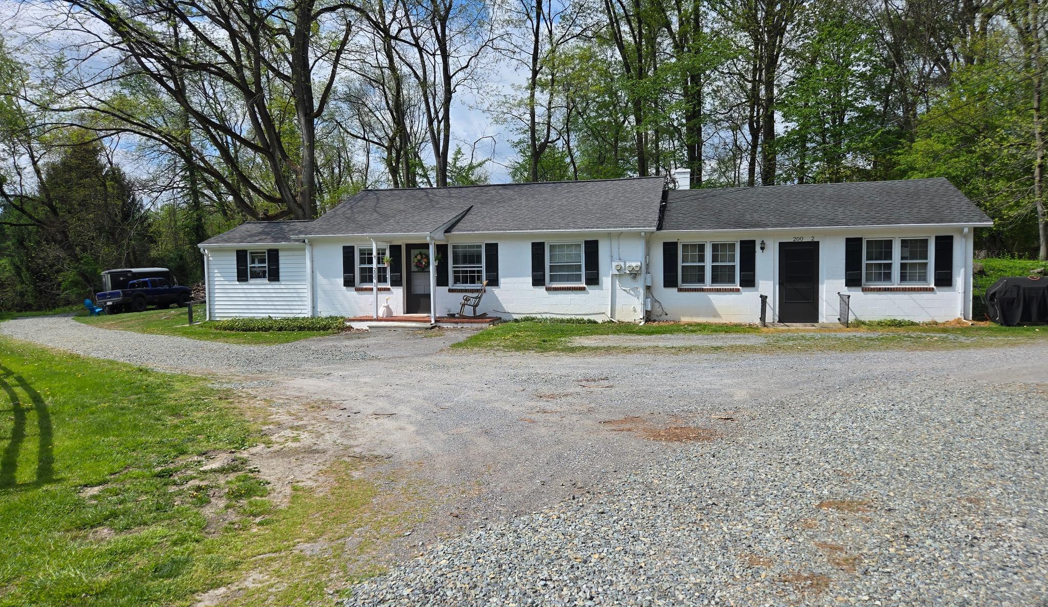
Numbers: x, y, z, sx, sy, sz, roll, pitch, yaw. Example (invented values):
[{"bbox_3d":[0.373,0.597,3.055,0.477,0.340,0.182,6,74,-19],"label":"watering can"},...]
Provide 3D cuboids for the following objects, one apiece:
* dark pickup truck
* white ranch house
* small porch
[{"bbox_3d":[-20.840,-0.491,38.566,1.860,1.790,5.180,-2,3,16],"label":"dark pickup truck"},{"bbox_3d":[1.579,-1.837,22.931,21.620,4.470,9.200,0,2,14],"label":"white ranch house"},{"bbox_3d":[-2.724,0.535,19.102,4.050,0.280,1.420,0,2,14],"label":"small porch"}]

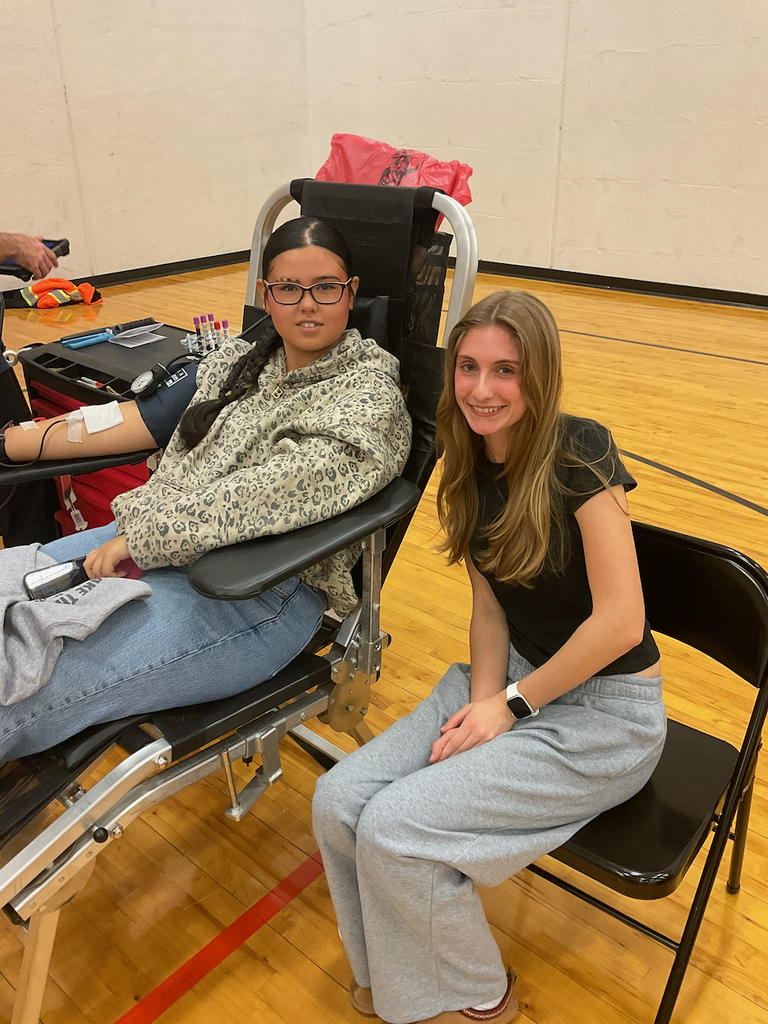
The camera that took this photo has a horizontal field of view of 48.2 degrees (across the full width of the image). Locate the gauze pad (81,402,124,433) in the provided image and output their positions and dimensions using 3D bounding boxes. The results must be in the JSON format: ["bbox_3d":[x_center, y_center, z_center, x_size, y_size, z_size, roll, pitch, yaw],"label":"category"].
[{"bbox_3d":[-0.475,-0.159,1.447,0.065,0.010,0.054,-15,60,-13],"label":"gauze pad"}]

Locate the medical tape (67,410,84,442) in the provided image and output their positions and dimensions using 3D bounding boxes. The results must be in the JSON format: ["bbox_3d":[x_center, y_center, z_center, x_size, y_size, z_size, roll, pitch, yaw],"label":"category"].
[{"bbox_3d":[-0.544,-0.154,1.515,0.026,0.020,0.066,0,64,-15],"label":"medical tape"}]

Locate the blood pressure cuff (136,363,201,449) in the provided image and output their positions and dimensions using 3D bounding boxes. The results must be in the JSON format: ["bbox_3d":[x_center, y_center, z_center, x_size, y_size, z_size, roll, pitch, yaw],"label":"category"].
[{"bbox_3d":[-0.381,-0.197,1.590,0.108,0.108,0.140,23,56,40],"label":"blood pressure cuff"}]

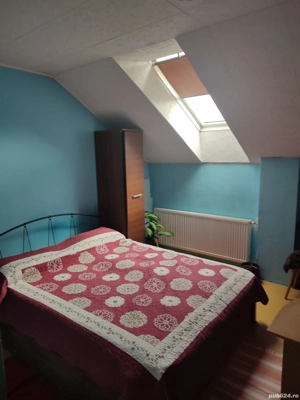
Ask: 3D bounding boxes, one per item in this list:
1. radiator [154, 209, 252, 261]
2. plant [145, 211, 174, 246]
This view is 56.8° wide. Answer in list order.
[{"bbox_3d":[0.766,0.530,4.433,1.610,0.600,0.115,6,12,38],"label":"radiator"},{"bbox_3d":[0.116,0.529,4.590,0.540,0.700,0.460,6,12,38],"label":"plant"}]

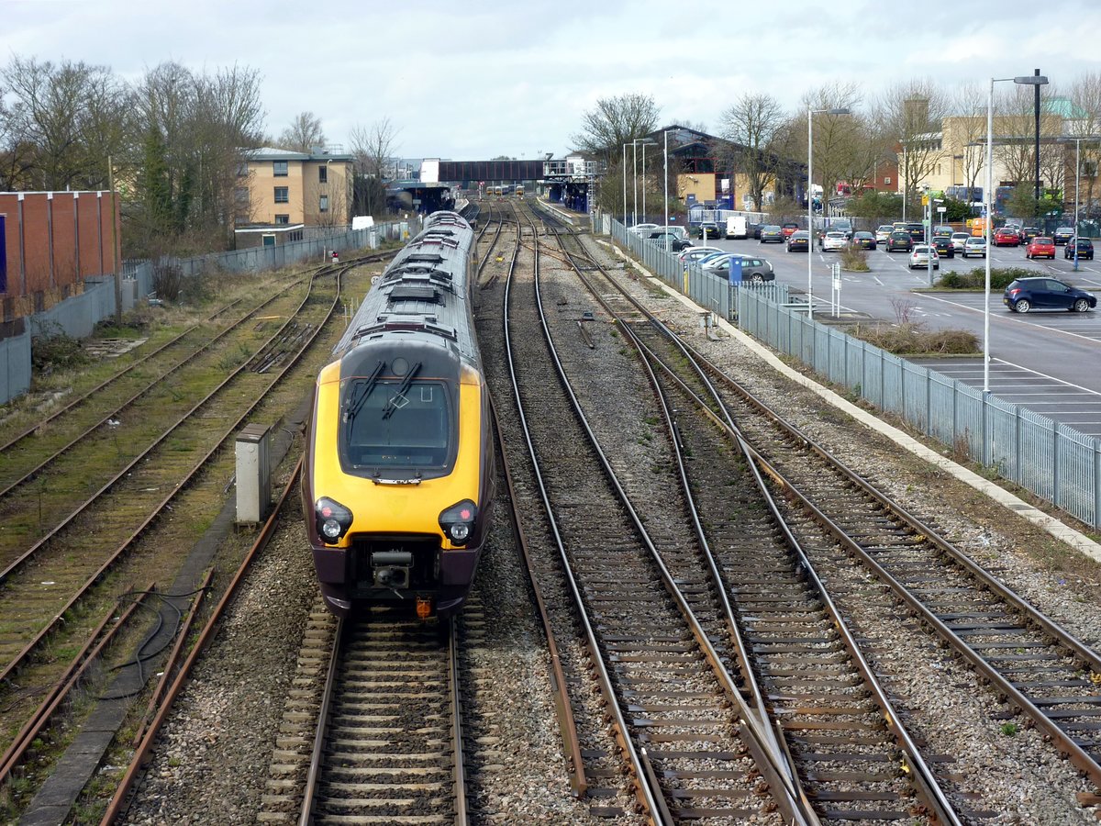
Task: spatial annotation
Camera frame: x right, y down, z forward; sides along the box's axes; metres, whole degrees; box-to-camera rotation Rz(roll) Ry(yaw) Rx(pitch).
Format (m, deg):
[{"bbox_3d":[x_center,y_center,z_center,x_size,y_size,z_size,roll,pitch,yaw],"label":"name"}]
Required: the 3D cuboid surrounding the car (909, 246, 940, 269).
[{"bbox_3d":[22.696,-9.602,139.258,1.760,1.440,4.250,0,6,5],"label":"car"}]

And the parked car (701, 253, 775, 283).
[{"bbox_3d":[9.652,-7.601,121.000,4.500,1.470,1.800,-1,6,-2],"label":"parked car"}]

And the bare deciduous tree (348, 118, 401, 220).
[{"bbox_3d":[-19.702,-27.052,255.369,5.400,11.600,5.400,-1,6,0],"label":"bare deciduous tree"}]

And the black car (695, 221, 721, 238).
[{"bbox_3d":[13.594,-15.673,195.000,1.730,1.470,4.100,0,6,5],"label":"black car"}]

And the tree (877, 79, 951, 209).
[{"bbox_3d":[39.217,-28.513,247.173,7.900,15.200,7.900,-1,6,0],"label":"tree"}]

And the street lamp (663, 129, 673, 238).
[{"bbox_3d":[7.199,-11.888,130.572,1.300,8.200,0.350,-1,6,-2],"label":"street lamp"}]

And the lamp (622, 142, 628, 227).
[{"bbox_3d":[7.135,-19.443,199.574,1.400,8.200,0.350,-1,6,-2],"label":"lamp"}]

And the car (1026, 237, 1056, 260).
[{"bbox_3d":[32.256,-10.960,150.608,1.700,1.470,3.950,0,6,5],"label":"car"}]

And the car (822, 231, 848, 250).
[{"bbox_3d":[20.725,-12.607,166.757,1.770,1.470,4.300,0,6,5],"label":"car"}]

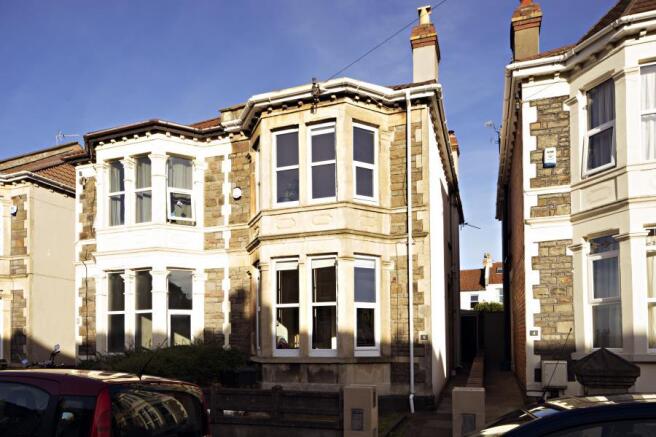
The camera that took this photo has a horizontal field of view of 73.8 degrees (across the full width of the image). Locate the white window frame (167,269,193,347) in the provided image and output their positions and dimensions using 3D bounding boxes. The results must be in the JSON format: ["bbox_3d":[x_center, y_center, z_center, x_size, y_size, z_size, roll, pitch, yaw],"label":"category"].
[{"bbox_3d":[-4.005,2.497,11.929,0.764,2.265,0.120,0,0,-29],"label":"white window frame"}]

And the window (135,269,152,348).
[{"bbox_3d":[-4.995,2.489,11.830,0.665,2.219,0.120,0,0,19],"label":"window"}]

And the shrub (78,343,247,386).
[{"bbox_3d":[-4.085,3.661,10.600,4.500,1.250,1.200,0,0,19],"label":"shrub"}]

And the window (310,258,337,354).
[{"bbox_3d":[-0.120,2.065,10.199,0.716,2.310,0.120,0,0,19],"label":"window"}]

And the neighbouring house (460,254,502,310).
[{"bbox_3d":[13.516,6.000,38.000,6.500,7.000,6.500,0,0,19],"label":"neighbouring house"}]

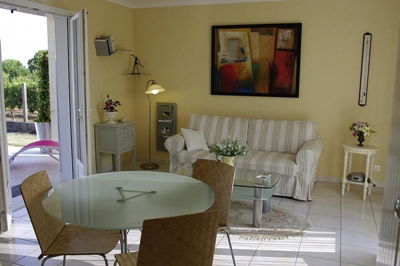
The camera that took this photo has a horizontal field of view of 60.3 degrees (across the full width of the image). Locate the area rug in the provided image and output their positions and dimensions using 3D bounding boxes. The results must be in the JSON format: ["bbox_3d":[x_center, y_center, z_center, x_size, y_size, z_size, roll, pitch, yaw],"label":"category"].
[{"bbox_3d":[0.377,0.893,3.721,1.581,0.012,0.934,5,10,22],"label":"area rug"}]

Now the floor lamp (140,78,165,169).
[{"bbox_3d":[-0.772,-0.122,5.490,0.300,1.413,0.420,-4,10,-30],"label":"floor lamp"}]

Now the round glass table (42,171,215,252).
[{"bbox_3d":[-0.425,0.744,2.235,1.034,0.735,1.034,5,10,22],"label":"round glass table"}]

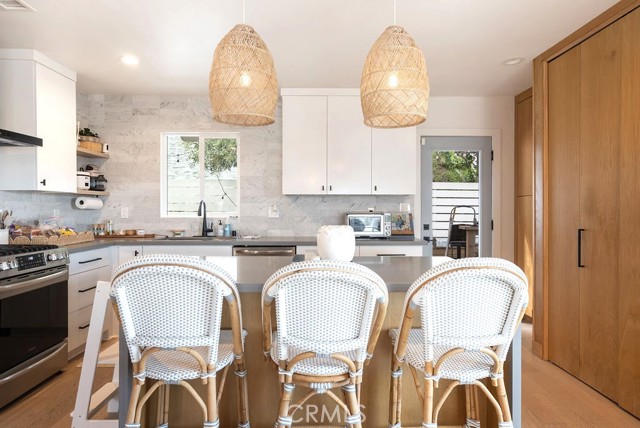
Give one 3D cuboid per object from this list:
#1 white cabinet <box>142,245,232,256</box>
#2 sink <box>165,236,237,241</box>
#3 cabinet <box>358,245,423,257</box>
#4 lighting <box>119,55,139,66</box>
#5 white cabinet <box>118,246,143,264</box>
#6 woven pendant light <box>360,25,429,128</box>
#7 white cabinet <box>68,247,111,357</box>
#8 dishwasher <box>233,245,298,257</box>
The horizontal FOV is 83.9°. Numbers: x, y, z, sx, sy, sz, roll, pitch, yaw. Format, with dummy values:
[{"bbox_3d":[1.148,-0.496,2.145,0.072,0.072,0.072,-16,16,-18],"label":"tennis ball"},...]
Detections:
[{"bbox_3d":[-1.259,0.681,3.686,0.850,0.785,0.600,0,1,-1],"label":"white cabinet"},{"bbox_3d":[-1.236,0.359,3.656,0.750,0.220,0.440,0,1,-1],"label":"sink"},{"bbox_3d":[0.679,0.680,3.716,0.603,0.785,0.600,0,1,-1],"label":"cabinet"},{"bbox_3d":[-1.620,-1.287,2.991,0.160,0.030,0.160,0,1,-1],"label":"lighting"},{"bbox_3d":[-1.794,0.681,3.678,0.227,0.785,0.600,0,1,-1],"label":"white cabinet"},{"bbox_3d":[0.385,-0.729,1.844,0.350,0.505,0.350,0,1,-1],"label":"woven pendant light"},{"bbox_3d":[-2.240,0.683,3.031,0.600,0.770,0.580,0,1,-1],"label":"white cabinet"},{"bbox_3d":[-0.530,0.708,3.699,0.607,0.830,0.600,0,1,-1],"label":"dishwasher"}]

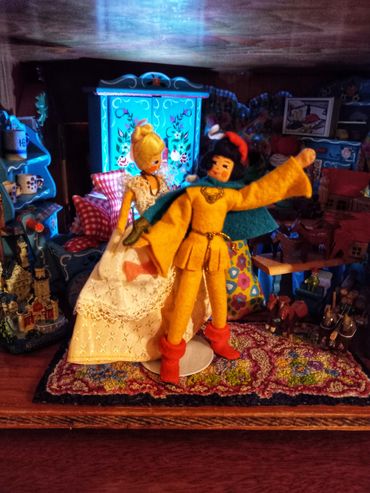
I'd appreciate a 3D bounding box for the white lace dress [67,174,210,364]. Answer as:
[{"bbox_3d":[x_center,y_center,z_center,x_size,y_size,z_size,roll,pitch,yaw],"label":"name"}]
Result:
[{"bbox_3d":[-0.041,0.013,0.413,0.153,0.174,0.122,-8,20,-27],"label":"white lace dress"}]

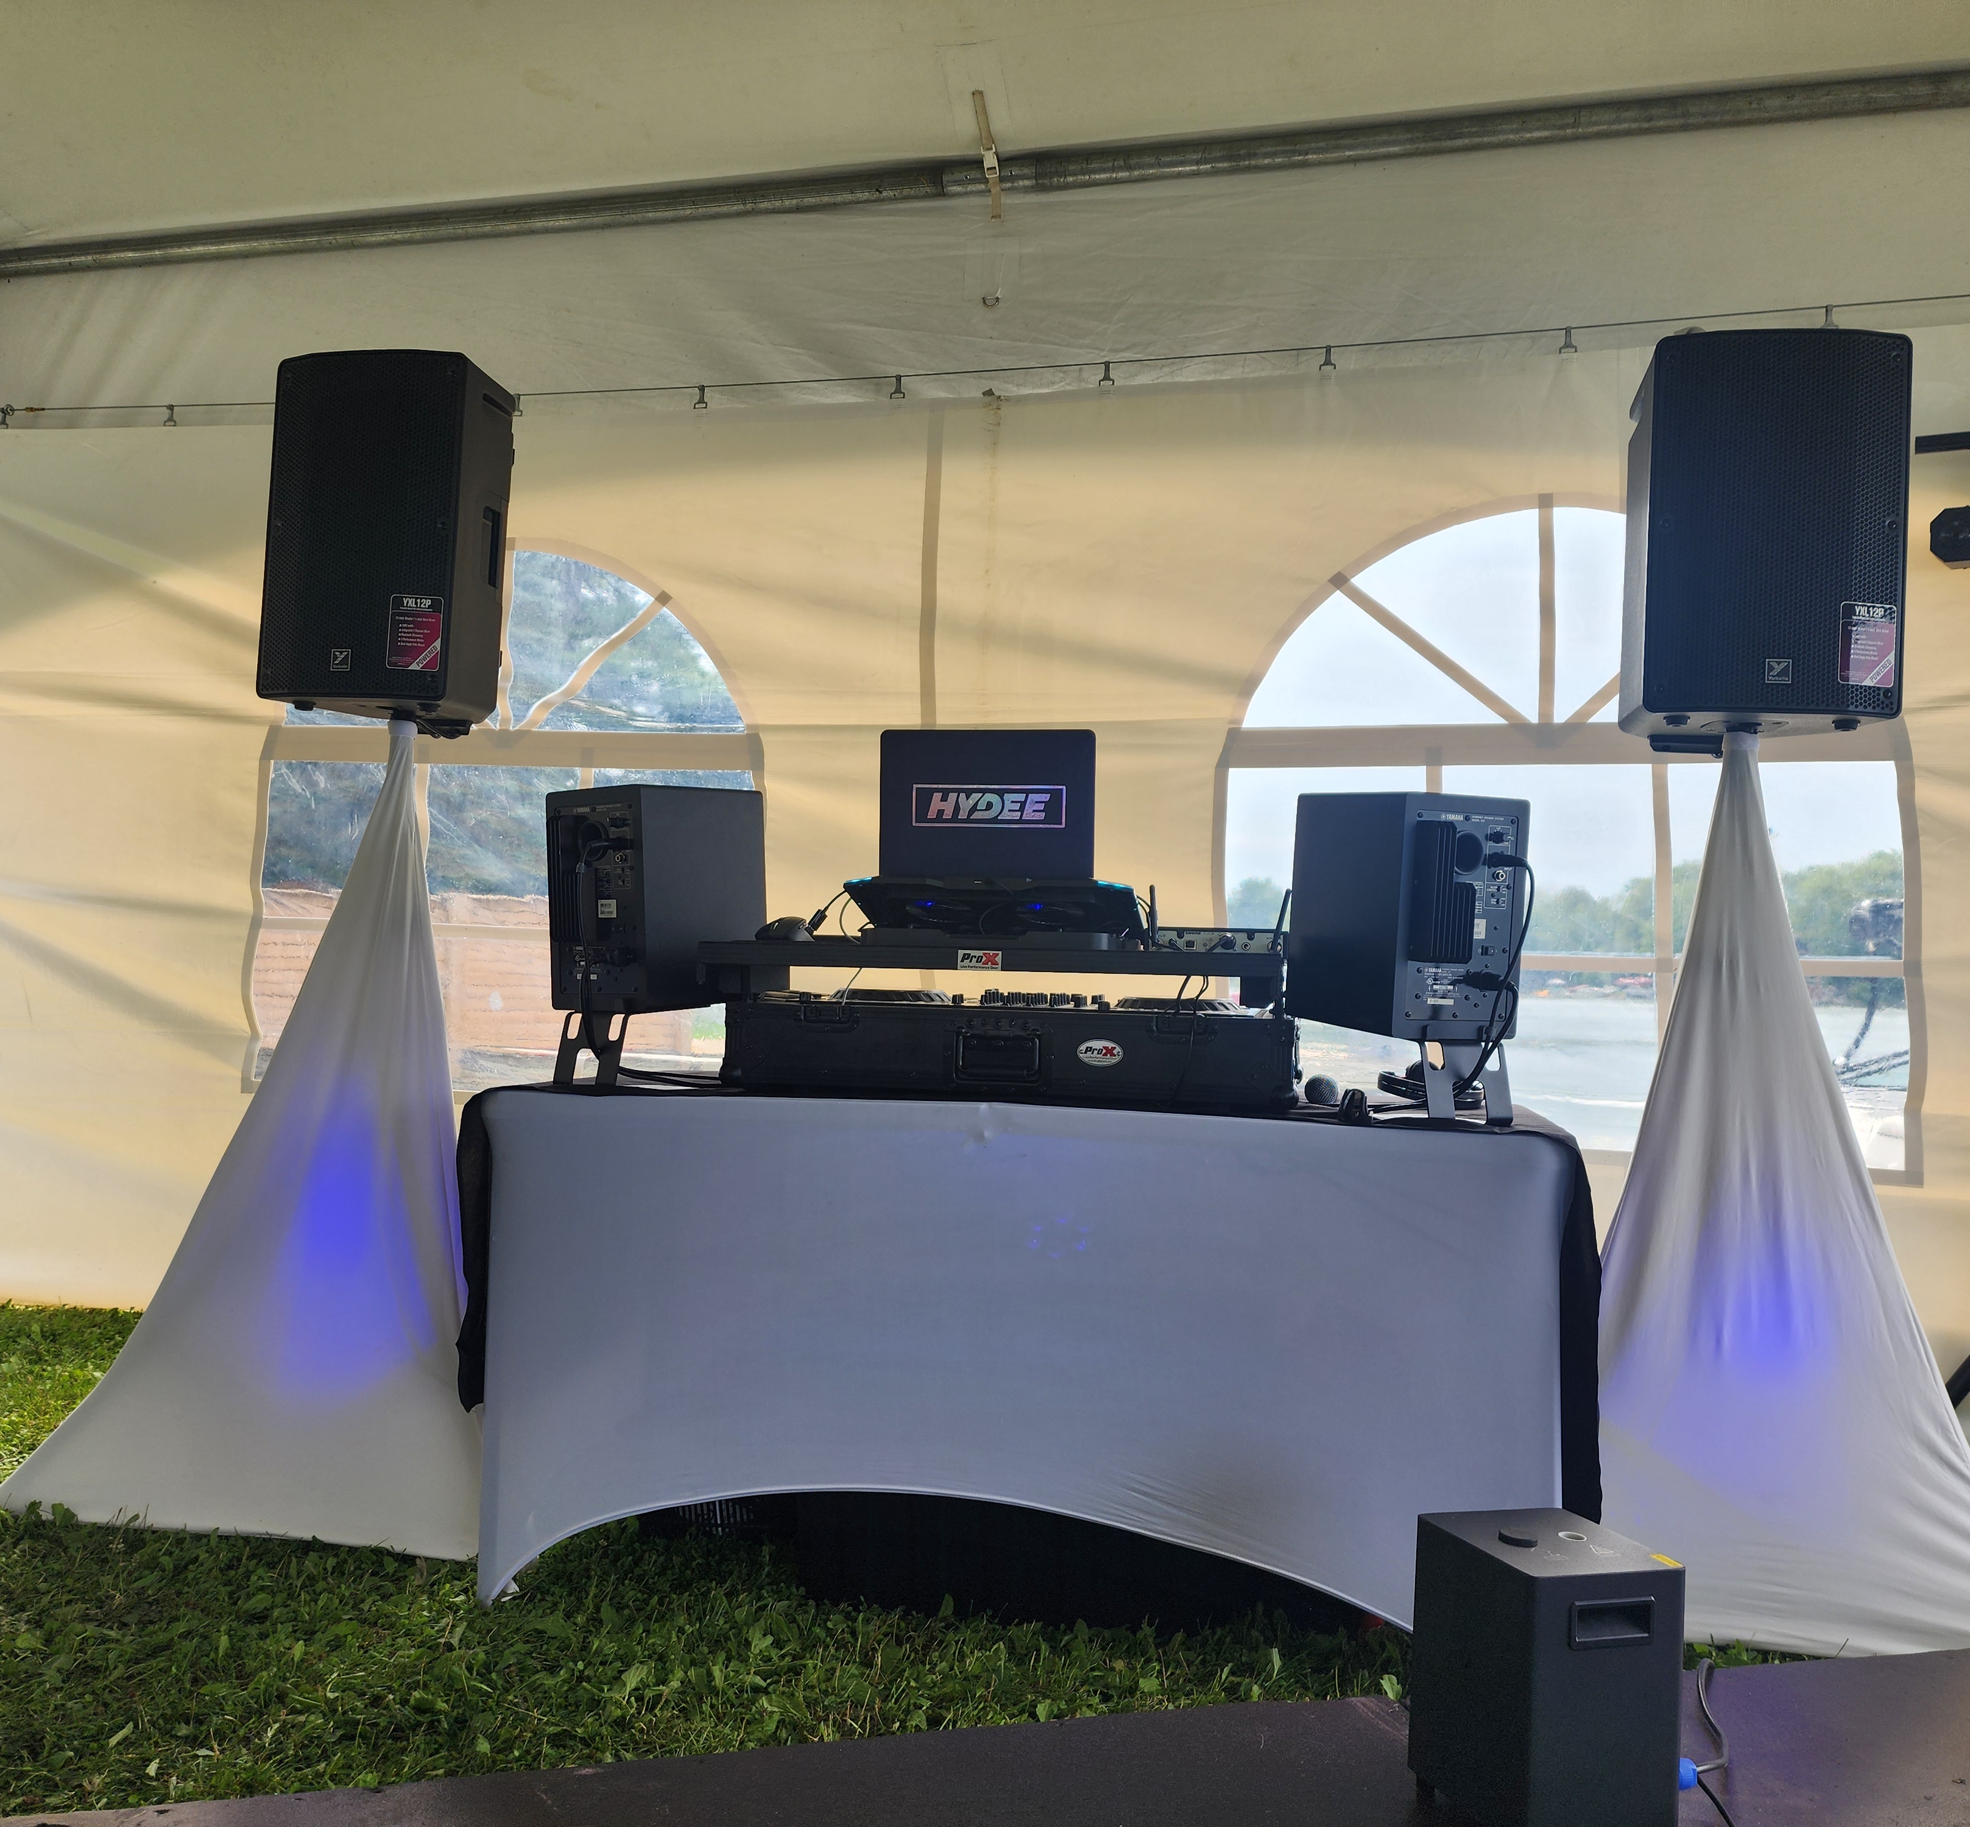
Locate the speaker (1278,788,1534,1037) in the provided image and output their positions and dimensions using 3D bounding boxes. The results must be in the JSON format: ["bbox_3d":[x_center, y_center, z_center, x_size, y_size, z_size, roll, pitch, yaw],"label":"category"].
[{"bbox_3d":[0.619,-0.001,2.378,0.212,0.335,0.282,1,3,-21],"label":"speaker"}]

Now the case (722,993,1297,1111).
[{"bbox_3d":[0.060,0.213,2.579,0.800,0.145,0.500,2,-2,6],"label":"case"}]

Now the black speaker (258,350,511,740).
[{"bbox_3d":[-1.044,-0.666,2.916,0.375,0.595,0.320,3,0,14],"label":"black speaker"}]

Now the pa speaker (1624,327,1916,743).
[{"bbox_3d":[1.208,-0.577,2.590,0.365,0.590,0.340,2,-2,8],"label":"pa speaker"}]

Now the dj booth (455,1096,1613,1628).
[{"bbox_3d":[0.057,0.653,2.515,1.550,0.740,0.550,2,-2,8],"label":"dj booth"}]

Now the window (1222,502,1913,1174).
[{"bbox_3d":[1.111,-0.153,3.160,1.288,1.276,0.030,1,-2,13],"label":"window"}]

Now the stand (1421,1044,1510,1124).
[{"bbox_3d":[0.637,0.228,2.340,0.155,0.135,0.190,2,-2,-21],"label":"stand"}]

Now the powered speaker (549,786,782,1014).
[{"bbox_3d":[-0.522,-0.024,2.587,0.212,0.335,0.282,-1,2,34],"label":"powered speaker"}]

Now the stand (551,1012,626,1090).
[{"bbox_3d":[-0.549,0.202,2.489,0.150,0.120,0.200,1,-2,31],"label":"stand"}]

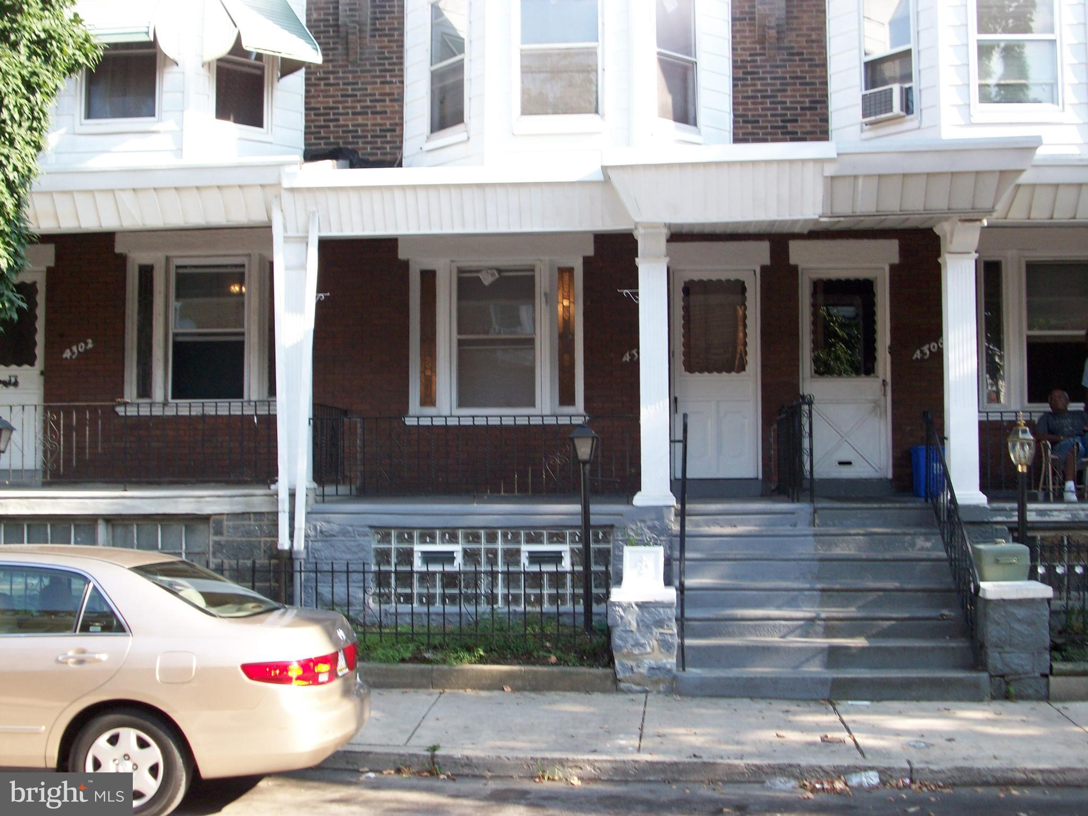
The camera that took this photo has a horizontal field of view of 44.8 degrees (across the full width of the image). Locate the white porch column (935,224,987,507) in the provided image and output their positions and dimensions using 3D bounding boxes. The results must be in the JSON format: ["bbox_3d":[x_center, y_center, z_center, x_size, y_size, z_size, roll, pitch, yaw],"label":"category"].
[{"bbox_3d":[3.760,-0.406,11.910,0.360,2.538,0.360,0,-3,3],"label":"white porch column"}]

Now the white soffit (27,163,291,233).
[{"bbox_3d":[-3.565,-1.941,12.203,2.502,0.538,0.300,0,-3,3],"label":"white soffit"}]

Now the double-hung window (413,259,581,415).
[{"bbox_3d":[-0.512,-0.770,14.408,1.896,1.706,0.130,0,-3,5],"label":"double-hung window"}]

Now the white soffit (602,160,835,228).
[{"bbox_3d":[1.513,-1.905,11.681,1.941,0.523,0.320,0,-3,3],"label":"white soffit"}]

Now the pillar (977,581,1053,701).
[{"bbox_3d":[3.444,1.719,9.772,0.500,0.821,0.440,0,-3,5],"label":"pillar"}]

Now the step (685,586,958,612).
[{"bbox_3d":[2.172,1.522,10.658,2.240,0.210,0.300,0,-3,5],"label":"step"}]

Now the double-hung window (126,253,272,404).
[{"bbox_3d":[-3.719,-0.877,14.641,1.848,1.655,0.150,0,-3,3],"label":"double-hung window"}]

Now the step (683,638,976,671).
[{"bbox_3d":[2.203,1.950,10.425,2.292,0.202,0.300,0,-3,3],"label":"step"}]

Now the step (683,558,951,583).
[{"bbox_3d":[2.194,1.326,10.947,2.240,0.209,0.300,0,-3,5],"label":"step"}]

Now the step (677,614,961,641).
[{"bbox_3d":[2.232,1.769,10.719,2.290,0.203,0.300,0,-3,3],"label":"step"}]

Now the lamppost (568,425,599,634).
[{"bbox_3d":[0.335,1.012,11.072,0.250,1.762,0.240,0,-3,5],"label":"lamppost"}]

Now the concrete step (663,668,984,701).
[{"bbox_3d":[2.100,2.055,9.799,2.275,0.165,0.310,0,-3,5],"label":"concrete step"}]

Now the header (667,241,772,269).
[{"bbox_3d":[1.873,-1.650,14.325,1.190,0.284,0.120,0,-3,3],"label":"header"}]

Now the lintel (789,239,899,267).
[{"bbox_3d":[3.202,-1.645,14.142,1.151,0.301,0.150,0,-3,5],"label":"lintel"}]

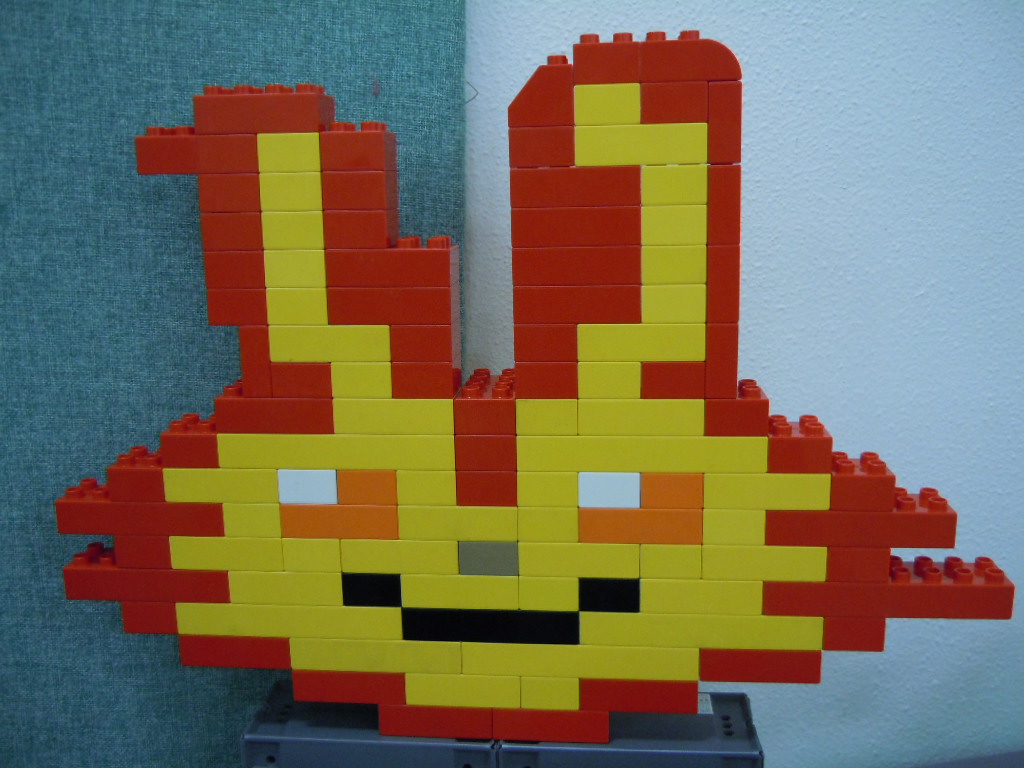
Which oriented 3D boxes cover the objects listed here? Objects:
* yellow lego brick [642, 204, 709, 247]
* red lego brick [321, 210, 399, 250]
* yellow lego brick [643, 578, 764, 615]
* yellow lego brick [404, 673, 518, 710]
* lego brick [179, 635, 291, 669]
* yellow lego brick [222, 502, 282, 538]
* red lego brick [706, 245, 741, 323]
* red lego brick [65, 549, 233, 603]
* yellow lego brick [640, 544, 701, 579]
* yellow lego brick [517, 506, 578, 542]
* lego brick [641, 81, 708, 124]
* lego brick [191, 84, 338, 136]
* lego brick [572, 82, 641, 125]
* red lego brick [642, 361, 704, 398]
[{"bbox_3d":[0.081,-0.081,0.507,0.032,0.021,0.032,0,10,6],"label":"yellow lego brick"},{"bbox_3d":[-0.078,-0.081,0.523,0.032,0.020,0.032,0,11,5],"label":"red lego brick"},{"bbox_3d":[0.101,0.108,0.545,0.064,0.021,0.032,0,11,5],"label":"yellow lego brick"},{"bbox_3d":[-0.025,0.165,0.569,0.064,0.021,0.032,0,11,6],"label":"yellow lego brick"},{"bbox_3d":[-0.153,0.145,0.575,0.064,0.023,0.032,0,11,6],"label":"lego brick"},{"bbox_3d":[-0.139,0.071,0.561,0.032,0.021,0.032,0,11,5],"label":"yellow lego brick"},{"bbox_3d":[0.106,-0.054,0.511,0.016,0.042,0.032,0,11,6],"label":"red lego brick"},{"bbox_3d":[-0.201,0.106,0.572,0.096,0.024,0.032,0,11,6],"label":"red lego brick"},{"bbox_3d":[0.084,0.089,0.541,0.032,0.020,0.032,0,11,5],"label":"yellow lego brick"},{"bbox_3d":[0.021,0.069,0.543,0.032,0.023,0.032,0,11,6],"label":"yellow lego brick"},{"bbox_3d":[0.080,-0.138,0.497,0.032,0.021,0.032,0,10,6],"label":"lego brick"},{"bbox_3d":[-0.126,-0.140,0.517,0.064,0.023,0.032,0,11,5],"label":"lego brick"},{"bbox_3d":[0.047,-0.139,0.500,0.032,0.021,0.032,0,11,6],"label":"lego brick"},{"bbox_3d":[0.083,-0.006,0.521,0.032,0.021,0.032,0,11,7],"label":"red lego brick"}]

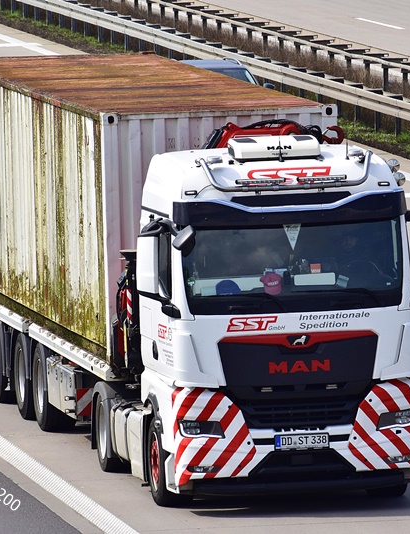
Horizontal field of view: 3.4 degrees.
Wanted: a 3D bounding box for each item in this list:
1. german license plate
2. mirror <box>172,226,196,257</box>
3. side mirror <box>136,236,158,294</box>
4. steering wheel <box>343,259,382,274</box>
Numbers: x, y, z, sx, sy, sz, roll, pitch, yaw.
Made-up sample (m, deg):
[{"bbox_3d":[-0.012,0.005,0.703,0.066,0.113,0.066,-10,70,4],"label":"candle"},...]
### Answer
[{"bbox_3d":[0.938,1.696,68.057,0.530,0.120,0.020,-2,5,-10],"label":"german license plate"},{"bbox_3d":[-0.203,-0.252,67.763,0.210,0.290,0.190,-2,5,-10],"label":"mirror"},{"bbox_3d":[-0.562,-0.015,68.124,0.200,0.550,0.170,-2,5,-10],"label":"side mirror"},{"bbox_3d":[1.507,0.103,68.883,0.460,0.460,0.100,-2,43,-10],"label":"steering wheel"}]

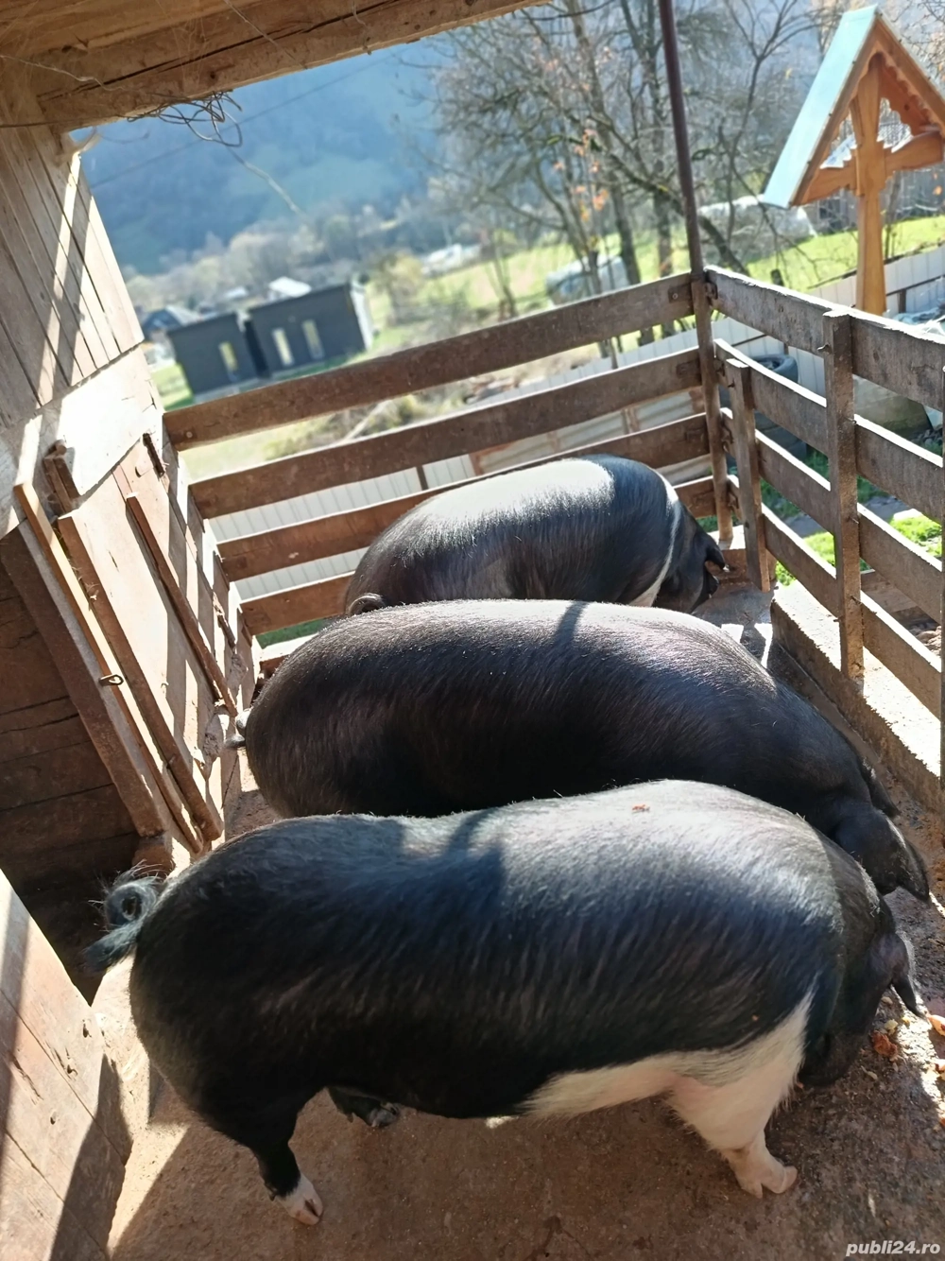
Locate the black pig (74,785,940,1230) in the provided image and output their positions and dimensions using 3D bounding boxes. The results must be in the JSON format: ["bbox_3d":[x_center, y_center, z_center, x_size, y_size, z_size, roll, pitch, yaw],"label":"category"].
[{"bbox_3d":[0.070,0.617,1.454,1.328,0.760,0.448,-10,28,11],"label":"black pig"}]

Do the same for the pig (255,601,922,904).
[{"bbox_3d":[0.165,0.302,1.974,1.504,0.768,0.464,-3,30,23],"label":"pig"}]

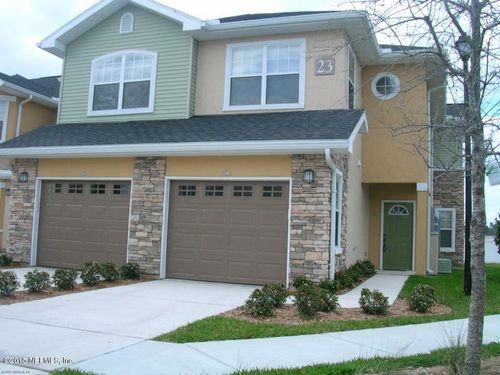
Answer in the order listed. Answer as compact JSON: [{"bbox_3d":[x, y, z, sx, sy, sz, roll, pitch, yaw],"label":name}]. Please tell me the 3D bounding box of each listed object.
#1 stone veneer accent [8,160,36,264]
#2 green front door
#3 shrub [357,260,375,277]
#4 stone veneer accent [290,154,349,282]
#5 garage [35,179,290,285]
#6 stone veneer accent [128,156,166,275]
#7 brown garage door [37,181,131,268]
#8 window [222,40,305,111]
[{"bbox_3d":[-5.523,0.586,13.128,0.740,2.600,0.300,1,-6,20],"label":"stone veneer accent"},{"bbox_3d":[4.322,1.418,15.627,0.970,2.040,0.120,1,-6,20],"label":"green front door"},{"bbox_3d":[3.068,2.095,13.944,0.520,0.440,0.540,1,-6,20],"label":"shrub"},{"bbox_3d":[1.463,0.730,11.192,0.860,2.650,1.650,1,-6,20],"label":"stone veneer accent"},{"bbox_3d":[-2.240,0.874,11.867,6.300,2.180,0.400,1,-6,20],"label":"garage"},{"bbox_3d":[-2.211,0.641,11.795,0.780,2.620,0.300,1,-6,20],"label":"stone veneer accent"},{"bbox_3d":[-3.928,0.879,12.508,2.660,2.120,0.130,1,-6,20],"label":"brown garage door"},{"bbox_3d":[0.338,-2.710,13.000,2.000,1.750,0.130,1,-6,20],"label":"window"}]

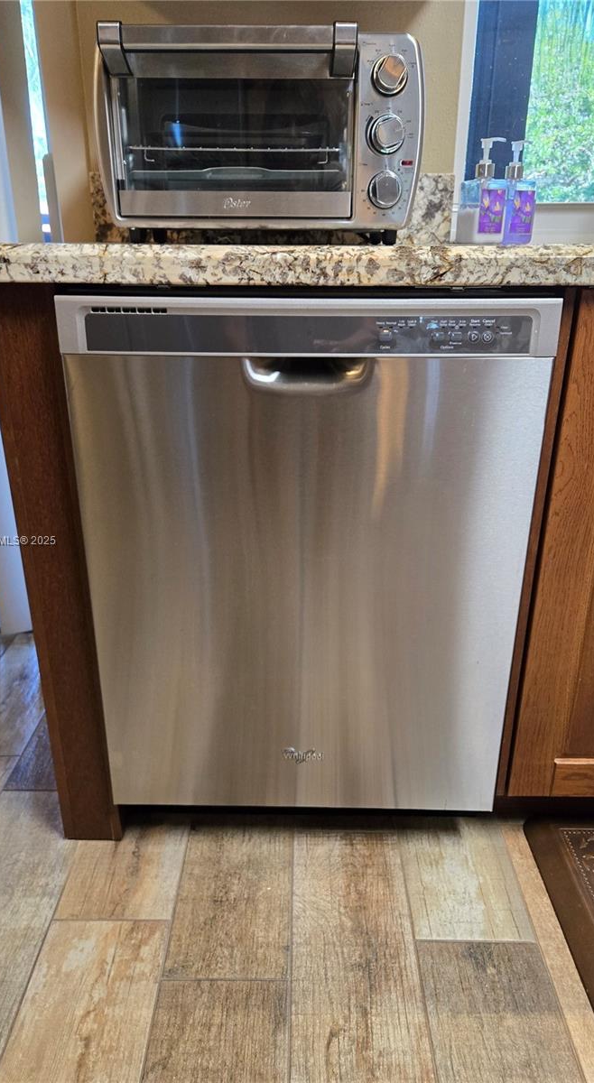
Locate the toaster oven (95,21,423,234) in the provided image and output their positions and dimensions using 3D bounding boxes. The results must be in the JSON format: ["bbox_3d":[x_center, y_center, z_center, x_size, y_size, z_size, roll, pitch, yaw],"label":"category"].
[{"bbox_3d":[-0.045,-0.555,1.031,0.417,0.239,0.315,0,23,0],"label":"toaster oven"}]

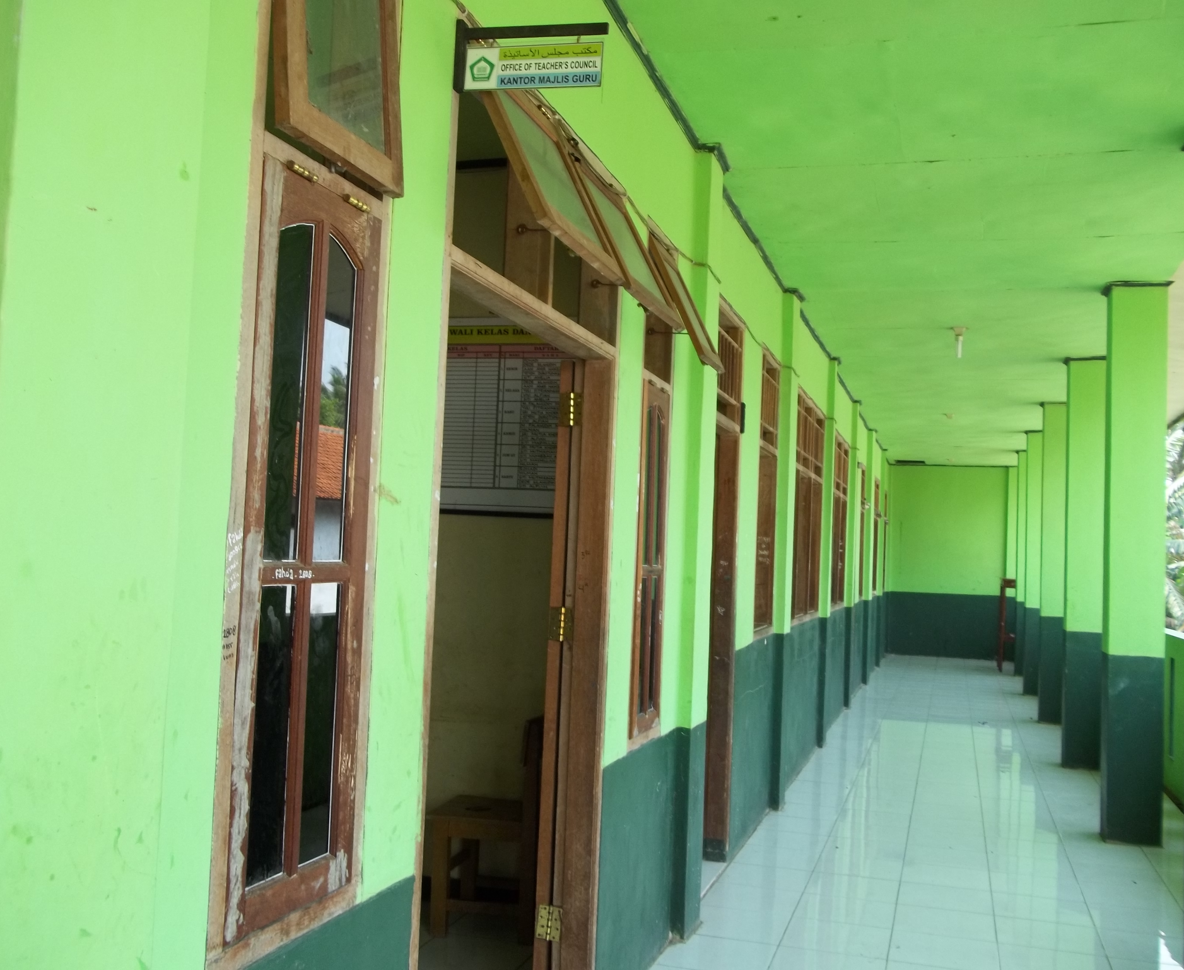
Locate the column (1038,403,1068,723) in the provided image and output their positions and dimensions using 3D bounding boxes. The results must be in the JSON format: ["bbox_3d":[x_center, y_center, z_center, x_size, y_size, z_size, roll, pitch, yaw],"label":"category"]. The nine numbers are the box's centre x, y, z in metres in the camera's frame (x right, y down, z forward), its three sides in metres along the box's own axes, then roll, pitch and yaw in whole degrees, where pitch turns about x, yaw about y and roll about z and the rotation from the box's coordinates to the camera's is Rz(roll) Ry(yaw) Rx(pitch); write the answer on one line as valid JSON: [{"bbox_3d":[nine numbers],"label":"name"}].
[{"bbox_3d":[4.506,0.740,11.565,0.285,3.090,0.275,1,-3,17],"label":"column"}]

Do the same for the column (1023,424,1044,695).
[{"bbox_3d":[5.245,0.903,14.007,0.285,3.090,0.275,1,-3,17],"label":"column"}]

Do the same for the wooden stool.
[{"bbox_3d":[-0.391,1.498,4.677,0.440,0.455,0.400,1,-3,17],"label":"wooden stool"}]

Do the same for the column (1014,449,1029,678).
[{"bbox_3d":[6.003,1.066,16.444,0.285,3.090,0.275,1,-3,17],"label":"column"}]

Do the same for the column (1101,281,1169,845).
[{"bbox_3d":[3.028,0.415,6.680,0.285,3.090,0.275,1,-3,17],"label":"column"}]

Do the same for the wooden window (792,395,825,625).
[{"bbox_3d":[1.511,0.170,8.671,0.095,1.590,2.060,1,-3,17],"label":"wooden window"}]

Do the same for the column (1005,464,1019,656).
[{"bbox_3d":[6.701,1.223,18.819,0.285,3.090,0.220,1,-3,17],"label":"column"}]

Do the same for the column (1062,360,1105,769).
[{"bbox_3d":[3.767,0.578,9.122,0.285,3.090,0.275,1,-3,17],"label":"column"}]

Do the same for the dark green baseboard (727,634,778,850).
[{"bbox_3d":[0.858,1.364,6.517,0.045,1.018,1.320,1,-3,17],"label":"dark green baseboard"}]

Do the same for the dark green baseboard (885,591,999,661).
[{"bbox_3d":[5.667,2.240,19.105,1.820,1.015,0.060,1,-3,17],"label":"dark green baseboard"}]

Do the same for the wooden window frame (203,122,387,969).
[{"bbox_3d":[-0.502,0.092,2.009,0.075,1.270,0.450,1,-3,17],"label":"wooden window frame"}]

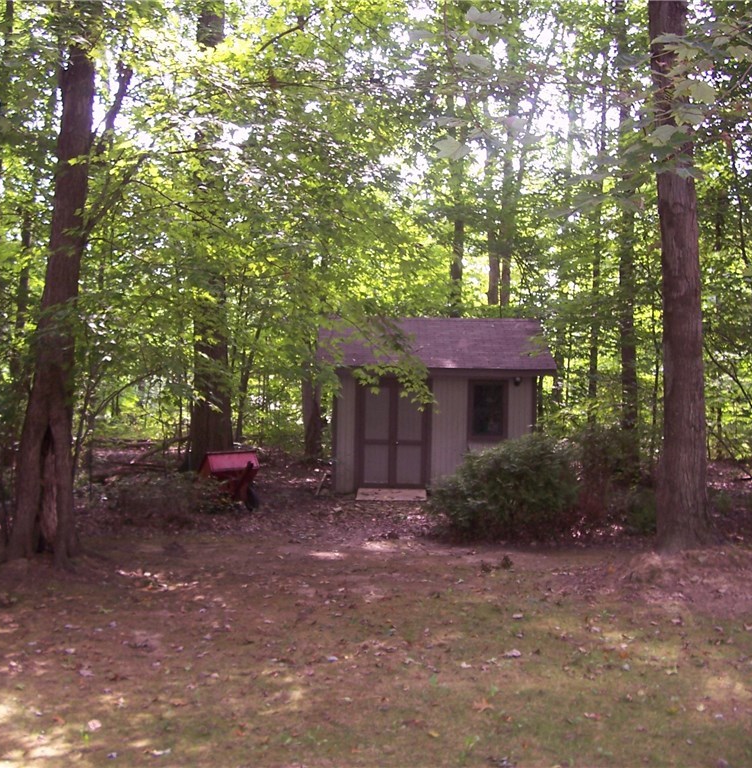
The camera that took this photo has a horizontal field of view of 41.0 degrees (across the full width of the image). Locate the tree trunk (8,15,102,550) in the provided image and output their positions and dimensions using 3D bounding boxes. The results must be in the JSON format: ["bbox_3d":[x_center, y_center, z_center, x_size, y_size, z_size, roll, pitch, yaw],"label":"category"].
[{"bbox_3d":[-3.540,-1.100,11.000,0.920,6.100,0.800,0,0,0],"label":"tree trunk"}]

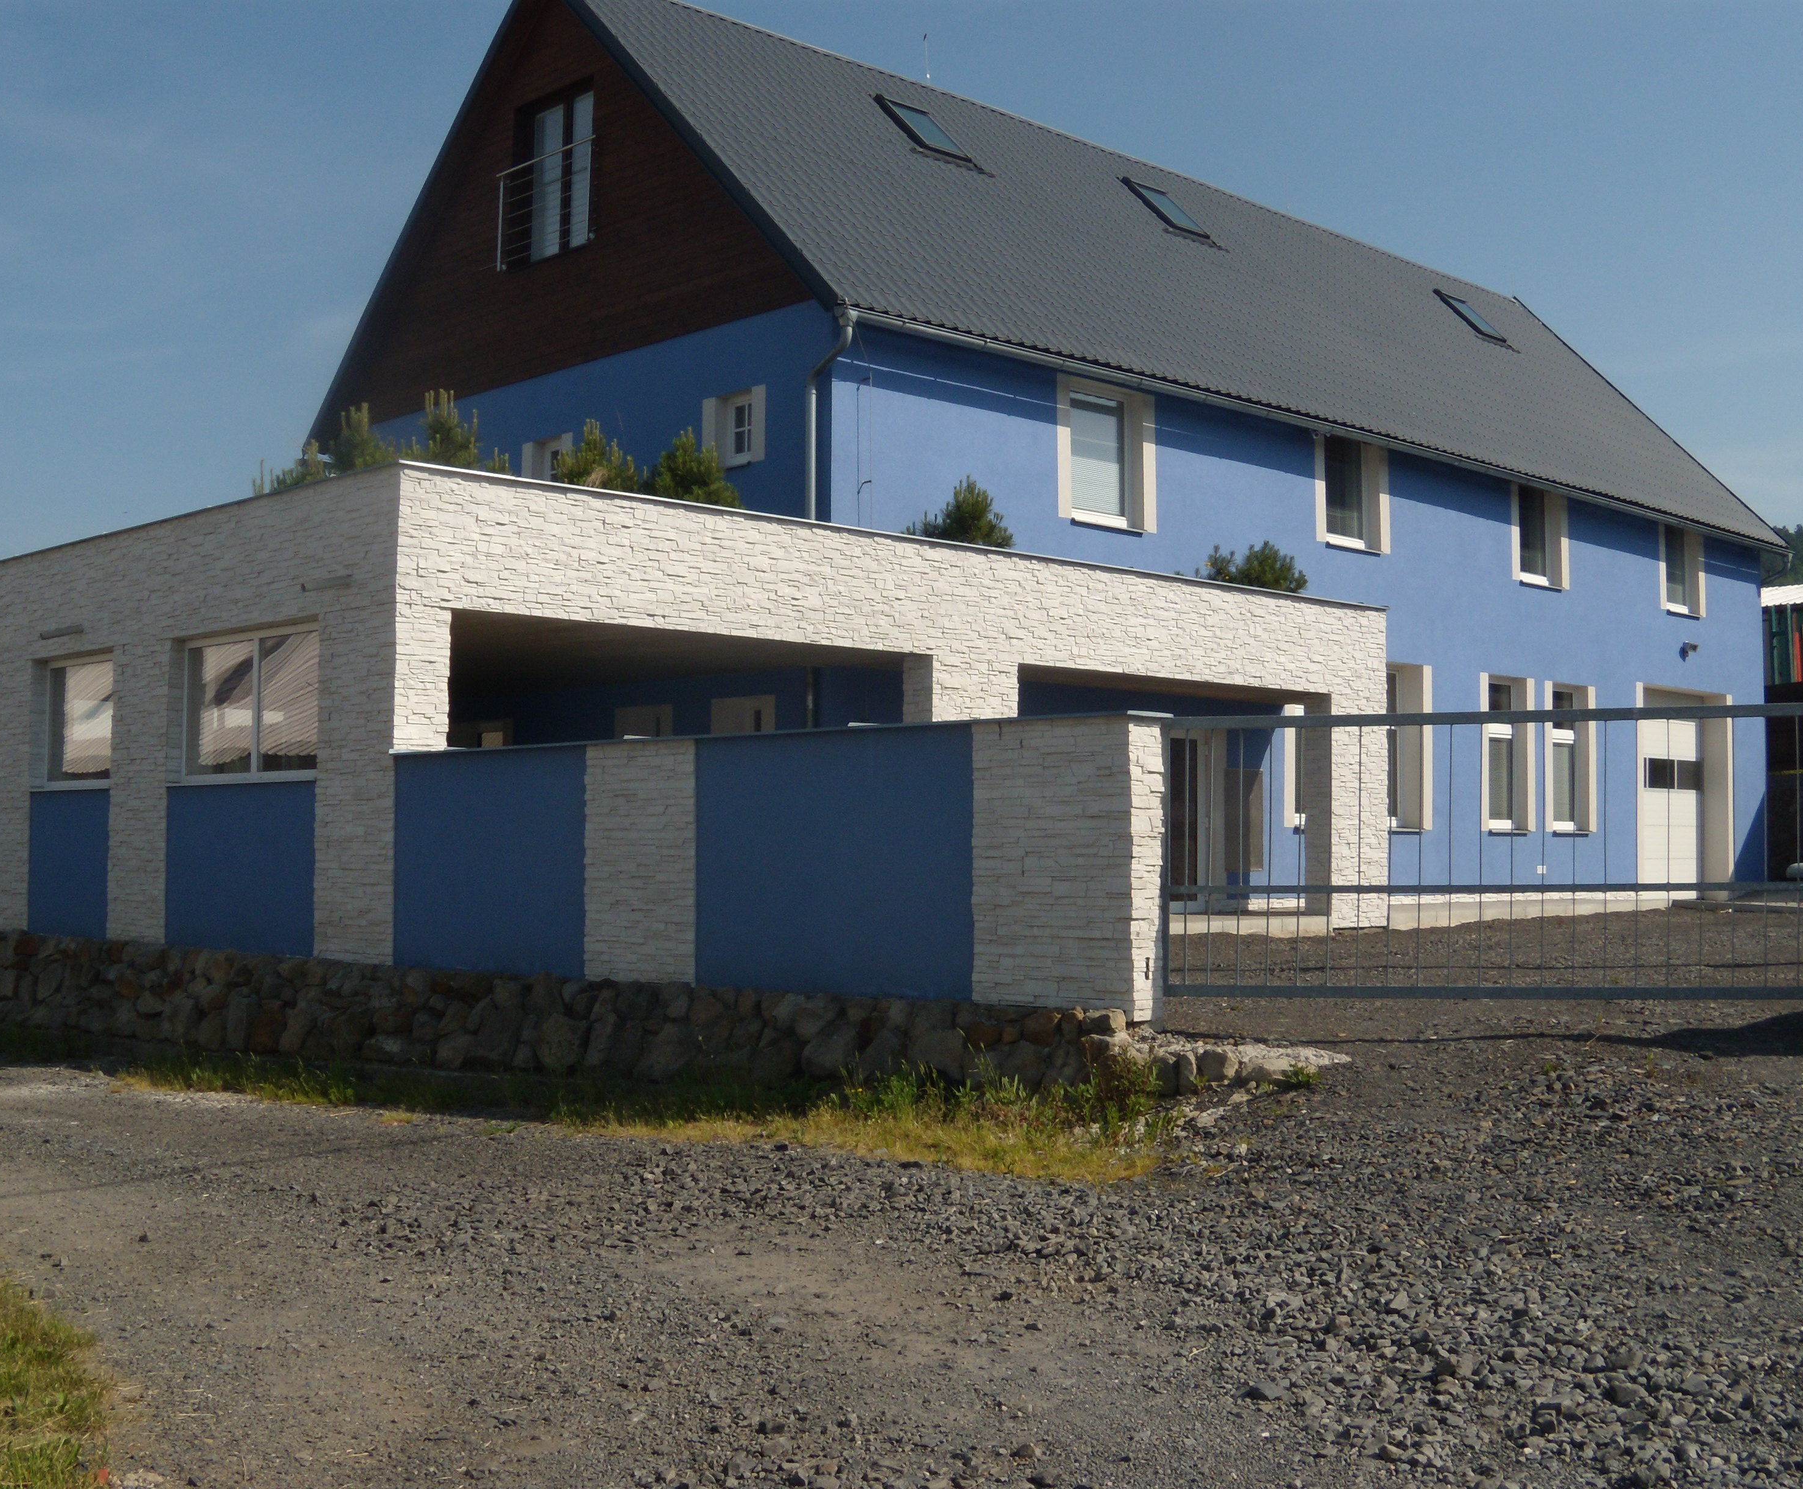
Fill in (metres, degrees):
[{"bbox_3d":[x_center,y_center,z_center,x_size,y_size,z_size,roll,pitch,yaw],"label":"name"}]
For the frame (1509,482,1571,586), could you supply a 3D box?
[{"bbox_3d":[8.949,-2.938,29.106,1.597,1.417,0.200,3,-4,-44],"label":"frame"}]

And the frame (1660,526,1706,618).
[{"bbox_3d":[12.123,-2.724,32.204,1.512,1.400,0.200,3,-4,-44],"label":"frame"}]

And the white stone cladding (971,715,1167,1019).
[{"bbox_3d":[0.823,0.600,10.324,0.294,1.460,1.059,3,-4,-44],"label":"white stone cladding"}]

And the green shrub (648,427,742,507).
[{"bbox_3d":[-1.762,-2.303,17.548,0.800,0.780,0.750,0,-3,0],"label":"green shrub"}]

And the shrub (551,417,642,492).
[{"bbox_3d":[-2.483,-2.270,16.841,0.780,0.780,0.750,0,-3,0],"label":"shrub"}]

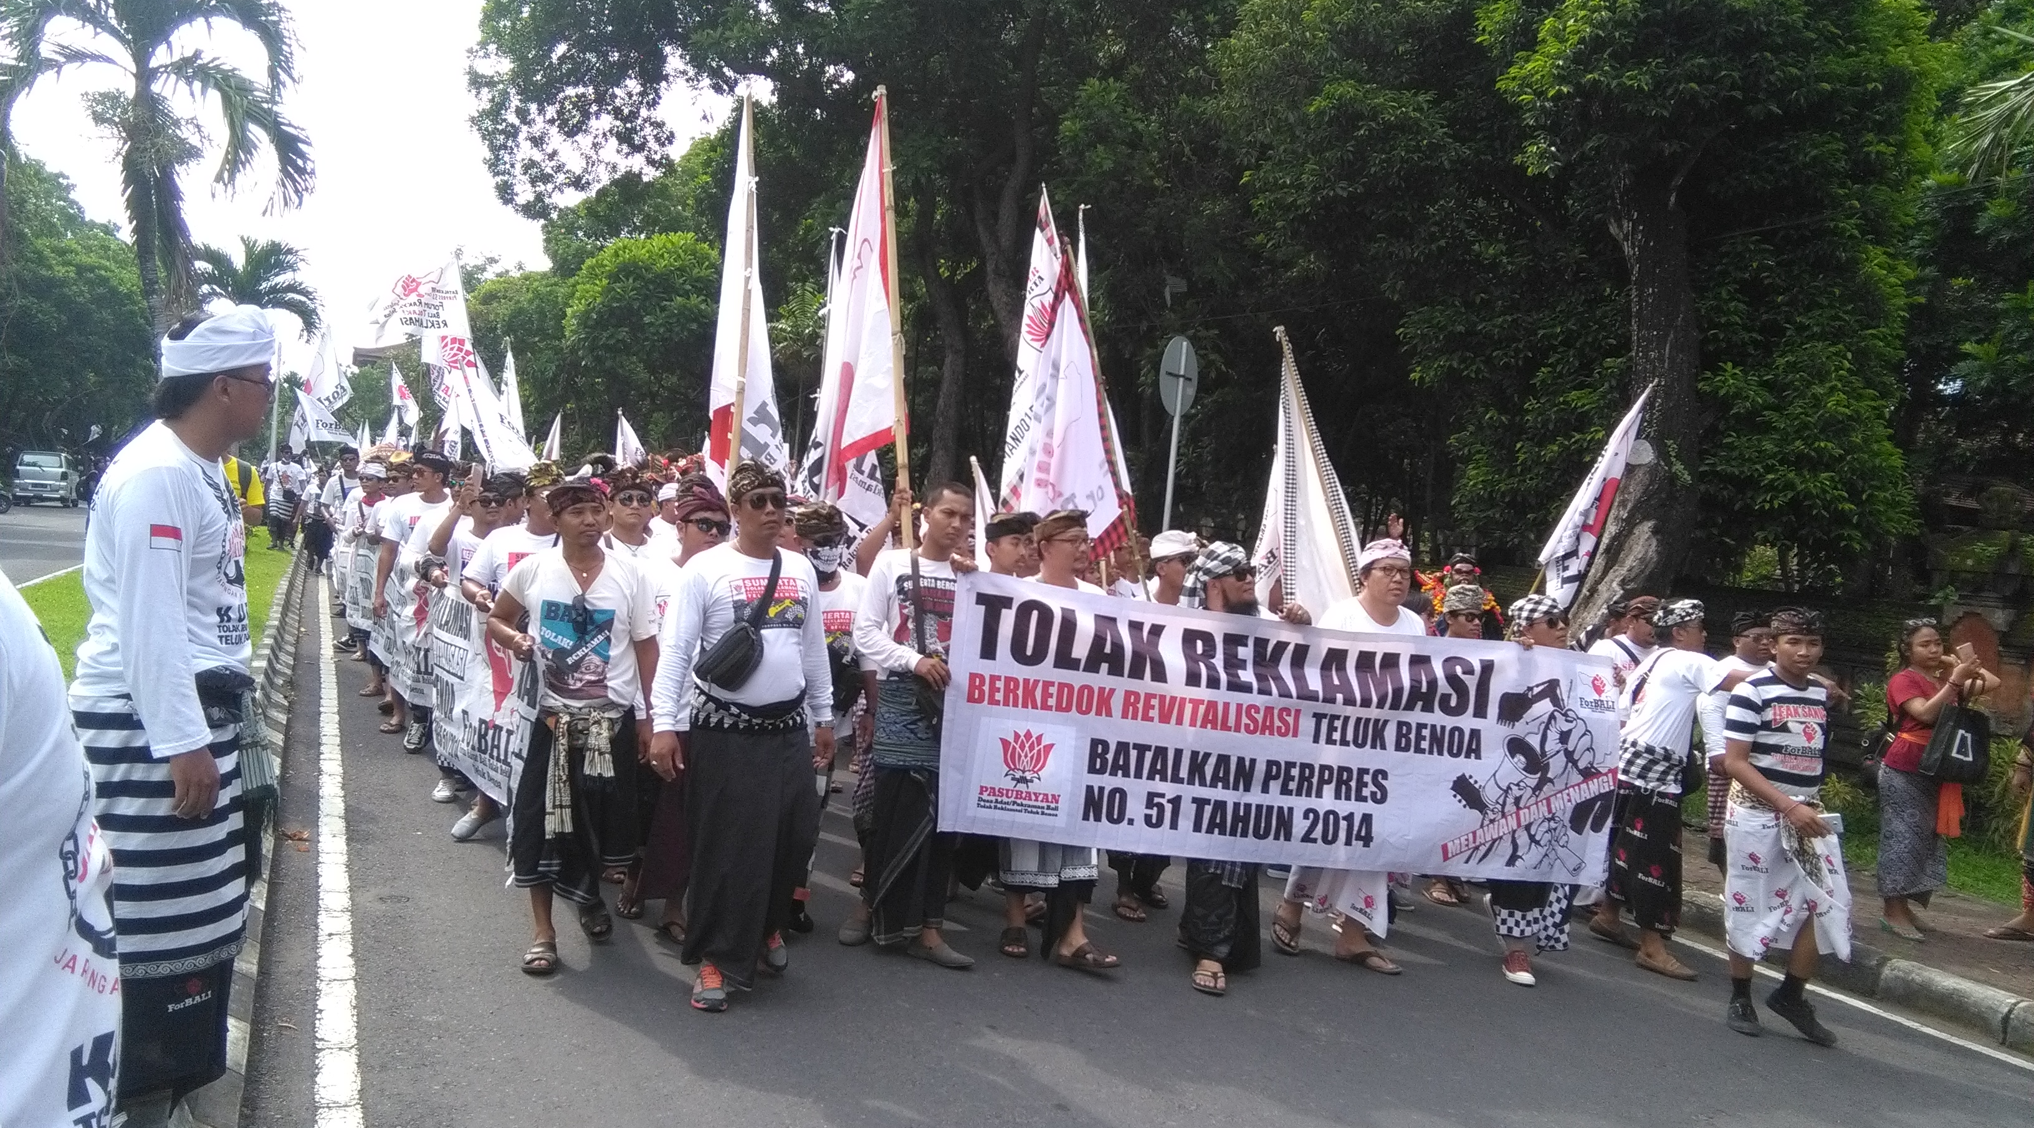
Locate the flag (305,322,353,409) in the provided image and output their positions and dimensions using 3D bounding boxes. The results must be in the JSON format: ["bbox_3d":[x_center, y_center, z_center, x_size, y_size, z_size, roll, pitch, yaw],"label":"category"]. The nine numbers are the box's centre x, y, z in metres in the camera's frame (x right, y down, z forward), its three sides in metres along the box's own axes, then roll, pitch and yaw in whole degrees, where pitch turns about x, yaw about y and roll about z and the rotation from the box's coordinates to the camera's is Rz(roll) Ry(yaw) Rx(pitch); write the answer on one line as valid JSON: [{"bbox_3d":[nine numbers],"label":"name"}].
[{"bbox_3d":[-10.048,-2.886,24.000,0.660,1.250,0.350,5,2,-14],"label":"flag"}]

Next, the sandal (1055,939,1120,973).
[{"bbox_3d":[0.270,1.499,6.270,0.265,0.090,0.105,6,2,19],"label":"sandal"}]

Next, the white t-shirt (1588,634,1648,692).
[{"bbox_3d":[2.874,0.643,7.700,0.480,0.670,0.290,5,2,-12],"label":"white t-shirt"}]

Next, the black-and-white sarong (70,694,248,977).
[{"bbox_3d":[-1.664,0.527,3.200,0.350,0.570,0.410,5,2,-23],"label":"black-and-white sarong"}]

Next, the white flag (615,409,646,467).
[{"bbox_3d":[-3.990,-1.207,17.000,0.330,0.750,0.240,4,2,-23],"label":"white flag"}]

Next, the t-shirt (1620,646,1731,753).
[{"bbox_3d":[2.988,0.627,7.500,0.360,0.530,0.440,5,2,-12],"label":"t-shirt"}]

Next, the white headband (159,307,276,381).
[{"bbox_3d":[-1.624,-0.451,3.350,0.235,0.150,0.195,2,2,-21],"label":"white headband"}]

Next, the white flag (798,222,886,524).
[{"bbox_3d":[-0.854,-0.877,8.000,0.420,1.520,0.270,4,2,-15],"label":"white flag"}]

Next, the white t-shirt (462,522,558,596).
[{"bbox_3d":[-2.317,0.139,7.800,0.560,0.660,0.300,5,2,-22],"label":"white t-shirt"}]

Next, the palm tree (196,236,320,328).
[{"bbox_3d":[-16.950,-4.120,36.000,3.000,6.200,3.000,5,2,-25],"label":"palm tree"}]

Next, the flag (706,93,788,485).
[{"bbox_3d":[-1.179,-1.172,7.200,0.350,1.750,0.250,4,2,-15],"label":"flag"}]

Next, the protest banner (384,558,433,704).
[{"bbox_3d":[-3.620,0.402,9.800,0.150,0.850,2.000,5,2,-28],"label":"protest banner"}]

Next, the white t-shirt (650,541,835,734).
[{"bbox_3d":[-0.938,0.251,5.600,0.540,0.620,0.300,4,2,-27],"label":"white t-shirt"}]

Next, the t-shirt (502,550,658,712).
[{"bbox_3d":[-1.487,0.219,5.600,0.530,0.570,0.280,5,2,-18],"label":"t-shirt"}]

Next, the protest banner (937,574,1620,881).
[{"bbox_3d":[1.144,0.713,6.698,2.980,1.000,0.140,7,1,-16],"label":"protest banner"}]

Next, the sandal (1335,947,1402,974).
[{"bbox_3d":[1.426,1.606,6.650,0.270,0.085,0.100,7,2,31],"label":"sandal"}]

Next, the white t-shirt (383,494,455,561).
[{"bbox_3d":[-3.572,-0.119,9.850,0.480,0.660,0.290,6,2,-11],"label":"white t-shirt"}]

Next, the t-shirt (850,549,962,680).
[{"bbox_3d":[-0.395,0.190,6.250,0.460,0.530,0.310,3,3,-33],"label":"t-shirt"}]

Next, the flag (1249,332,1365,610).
[{"bbox_3d":[1.304,-0.390,7.400,0.520,1.330,0.300,6,2,10],"label":"flag"}]

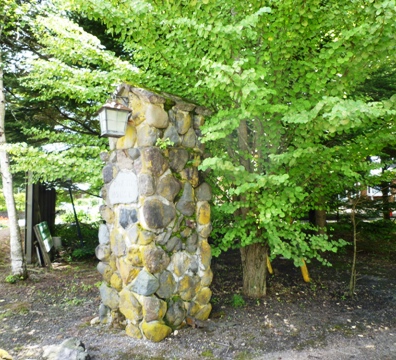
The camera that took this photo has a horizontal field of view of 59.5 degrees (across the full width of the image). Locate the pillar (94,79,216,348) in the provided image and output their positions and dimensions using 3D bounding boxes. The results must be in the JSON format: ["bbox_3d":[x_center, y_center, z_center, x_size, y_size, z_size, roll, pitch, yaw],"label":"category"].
[{"bbox_3d":[-0.480,0.300,3.930,0.900,2.600,0.850,-1,-2,40],"label":"pillar"}]

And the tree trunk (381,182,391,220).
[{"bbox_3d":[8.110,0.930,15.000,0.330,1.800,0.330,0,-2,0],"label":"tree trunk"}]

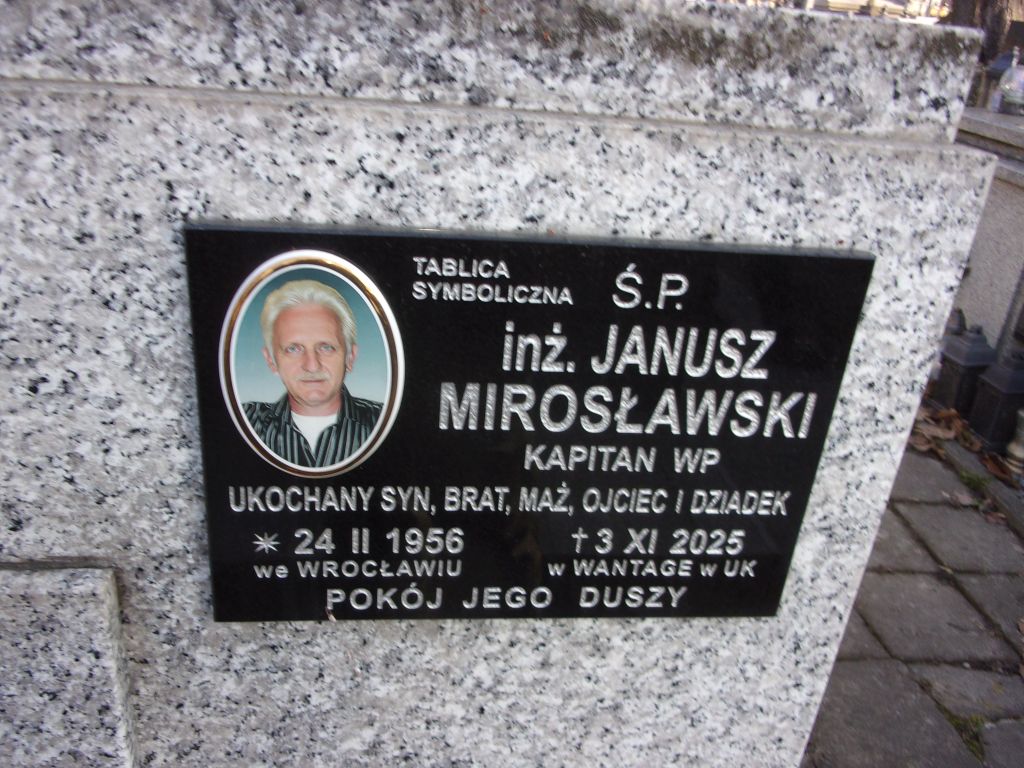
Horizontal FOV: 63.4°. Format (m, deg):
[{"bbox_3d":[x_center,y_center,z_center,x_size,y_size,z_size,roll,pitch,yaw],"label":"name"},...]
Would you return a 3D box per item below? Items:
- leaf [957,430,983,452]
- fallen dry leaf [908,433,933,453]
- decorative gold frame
[{"bbox_3d":[1.651,0.209,2.990,0.060,0.035,0.100,2,25,-8],"label":"leaf"},{"bbox_3d":[1.450,0.209,2.941,0.080,0.035,0.085,2,25,-8],"label":"fallen dry leaf"},{"bbox_3d":[-0.118,-0.007,0.491,0.109,0.149,0.010,1,25,-8],"label":"decorative gold frame"}]

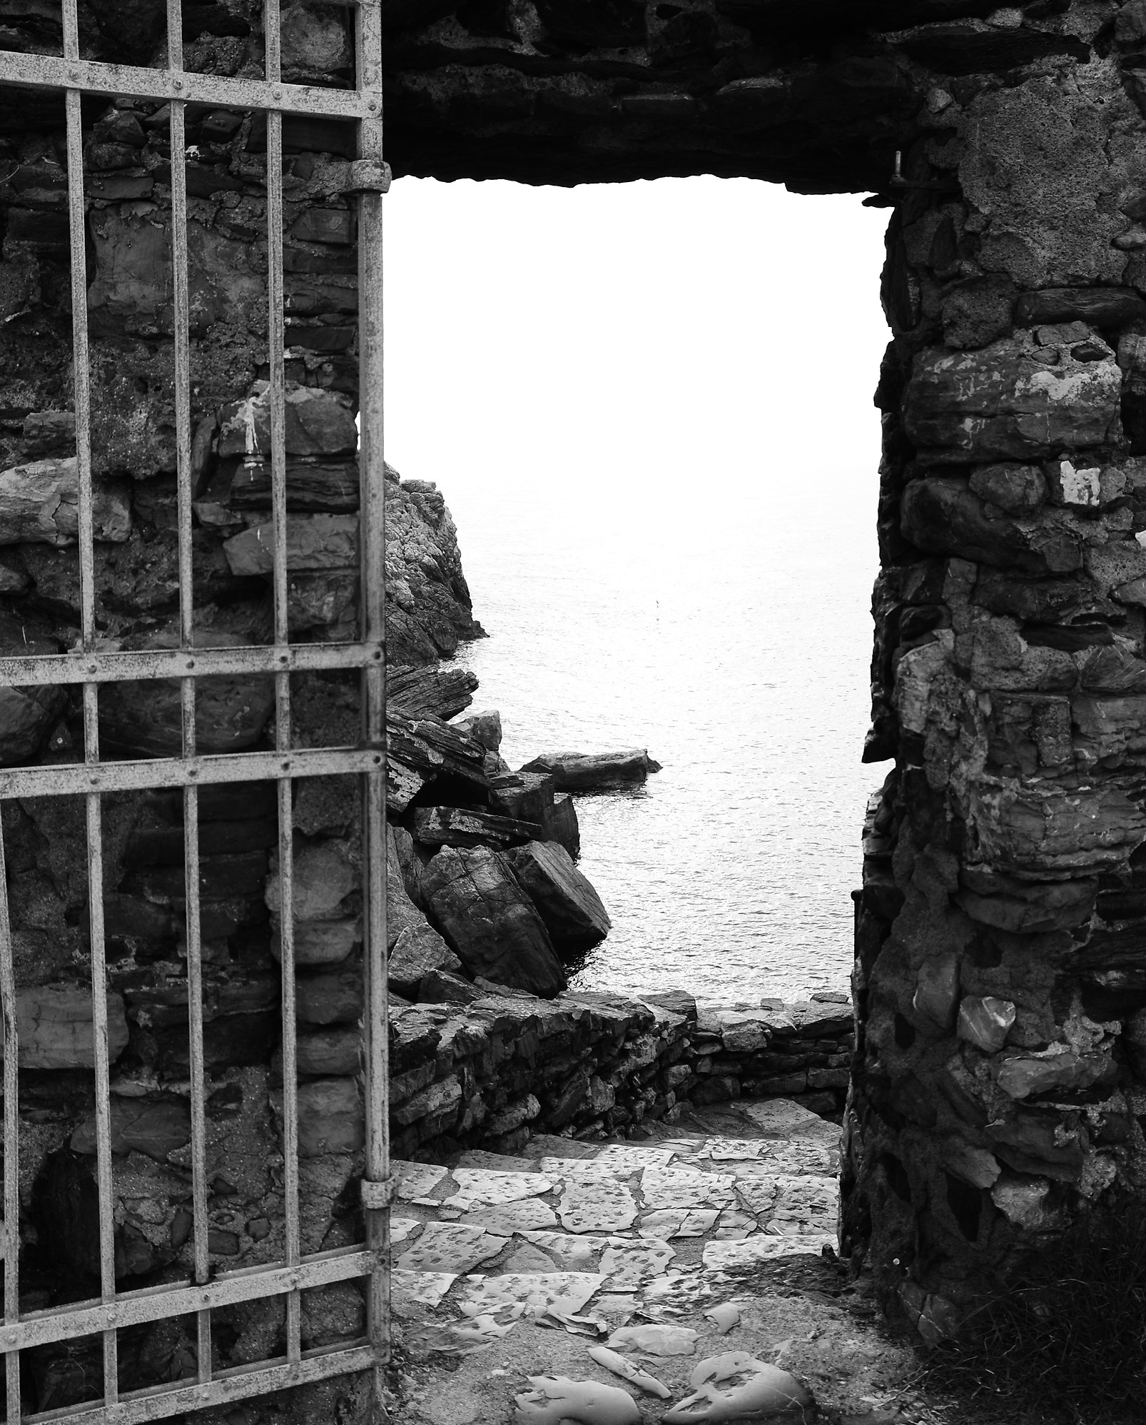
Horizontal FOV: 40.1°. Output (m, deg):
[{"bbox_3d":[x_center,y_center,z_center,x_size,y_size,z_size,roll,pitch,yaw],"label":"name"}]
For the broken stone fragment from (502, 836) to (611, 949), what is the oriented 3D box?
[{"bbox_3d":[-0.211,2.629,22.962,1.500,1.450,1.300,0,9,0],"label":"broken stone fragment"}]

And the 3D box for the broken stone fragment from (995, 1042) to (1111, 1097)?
[{"bbox_3d":[0.820,0.609,2.691,0.180,0.085,0.100,-1,9,-7],"label":"broken stone fragment"}]

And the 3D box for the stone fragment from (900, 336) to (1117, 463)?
[{"bbox_3d":[0.705,-0.500,2.546,0.320,0.190,0.190,-1,9,-7],"label":"stone fragment"}]

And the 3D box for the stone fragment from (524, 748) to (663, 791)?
[{"bbox_3d":[0.403,1.321,35.913,3.150,0.800,1.400,0,9,0],"label":"stone fragment"}]

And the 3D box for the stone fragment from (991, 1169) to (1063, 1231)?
[{"bbox_3d":[0.785,0.843,2.723,0.110,0.092,0.090,-1,9,-7],"label":"stone fragment"}]

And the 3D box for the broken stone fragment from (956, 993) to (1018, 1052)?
[{"bbox_3d":[0.698,0.522,2.652,0.090,0.095,0.080,-1,9,-7],"label":"broken stone fragment"}]

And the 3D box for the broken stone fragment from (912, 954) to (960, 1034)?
[{"bbox_3d":[0.614,0.477,2.665,0.075,0.125,0.070,-1,9,-7],"label":"broken stone fragment"}]

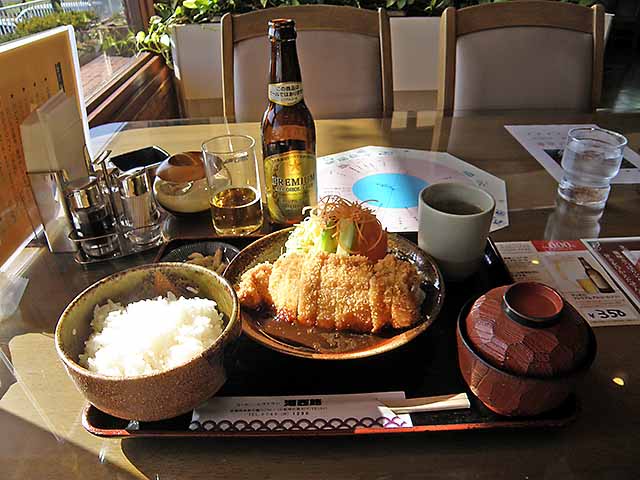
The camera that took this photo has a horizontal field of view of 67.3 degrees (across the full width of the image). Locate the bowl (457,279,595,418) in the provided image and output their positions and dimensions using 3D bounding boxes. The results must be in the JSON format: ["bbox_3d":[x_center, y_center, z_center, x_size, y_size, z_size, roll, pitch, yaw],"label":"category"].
[{"bbox_3d":[0.149,0.076,0.357,0.096,0.083,0.096,-1,32,1],"label":"bowl"}]

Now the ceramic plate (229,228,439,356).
[{"bbox_3d":[0.011,0.048,0.455,0.205,0.033,0.205,-1,32,1],"label":"ceramic plate"}]

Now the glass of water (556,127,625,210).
[{"bbox_3d":[0.361,-0.098,0.638,0.074,0.081,0.074,-1,32,0],"label":"glass of water"}]

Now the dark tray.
[{"bbox_3d":[0.008,0.066,0.450,0.362,0.018,0.257,-1,32,0],"label":"dark tray"}]

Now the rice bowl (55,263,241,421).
[{"bbox_3d":[-0.129,0.080,0.384,0.132,0.059,0.132,-1,32,1],"label":"rice bowl"}]

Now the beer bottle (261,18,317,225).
[{"bbox_3d":[-0.037,-0.135,0.569,0.064,0.234,0.064,-3,32,-3],"label":"beer bottle"}]

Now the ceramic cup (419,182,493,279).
[{"bbox_3d":[0.138,-0.008,0.499,0.072,0.076,0.072,-1,32,1],"label":"ceramic cup"}]

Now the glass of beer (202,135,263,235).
[{"bbox_3d":[-0.105,-0.066,0.583,0.064,0.104,0.064,-1,32,0],"label":"glass of beer"}]

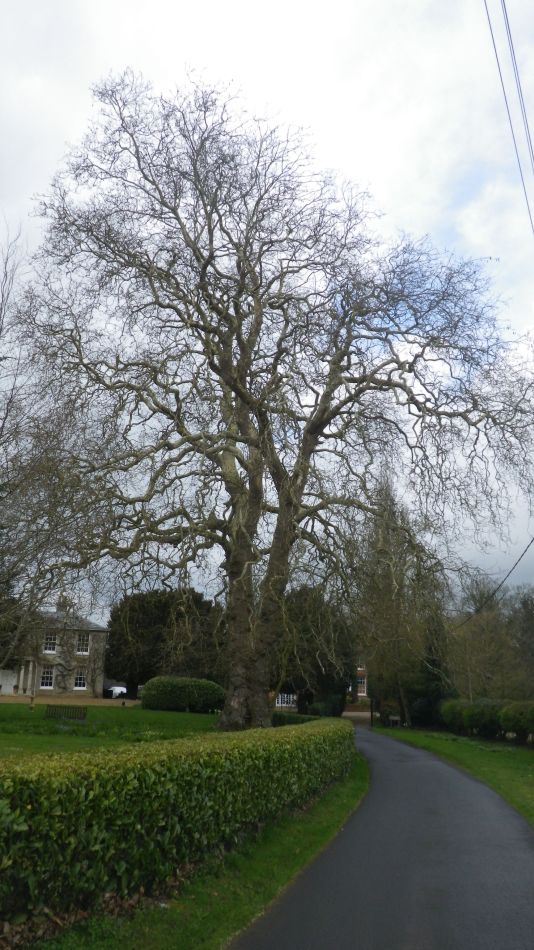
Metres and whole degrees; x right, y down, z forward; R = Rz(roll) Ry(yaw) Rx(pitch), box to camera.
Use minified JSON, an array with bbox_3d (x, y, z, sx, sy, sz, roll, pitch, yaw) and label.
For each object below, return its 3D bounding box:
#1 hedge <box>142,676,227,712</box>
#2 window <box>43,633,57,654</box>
[{"bbox_3d":[-4.973,13.043,42.000,4.900,2.000,3.400,1,-17,0],"label":"hedge"},{"bbox_3d":[-20.048,15.531,65.000,1.120,1.950,0.200,3,-17,-8],"label":"window"}]

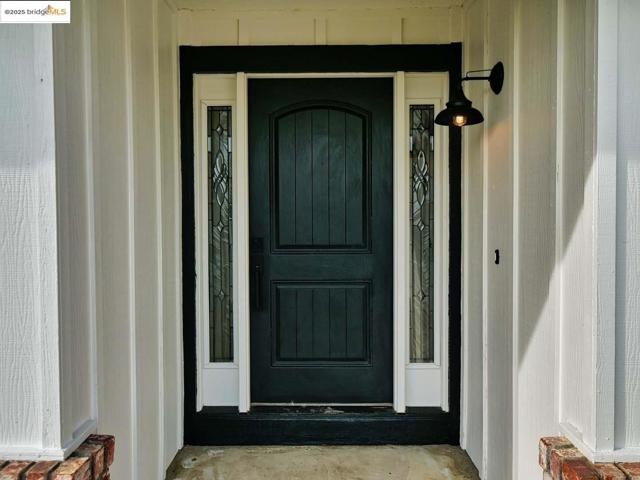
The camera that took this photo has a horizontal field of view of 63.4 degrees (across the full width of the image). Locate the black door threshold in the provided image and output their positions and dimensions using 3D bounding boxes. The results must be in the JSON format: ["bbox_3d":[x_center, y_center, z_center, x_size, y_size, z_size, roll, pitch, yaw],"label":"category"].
[{"bbox_3d":[0.013,1.112,3.095,1.609,0.171,0.159,0,1,1],"label":"black door threshold"}]

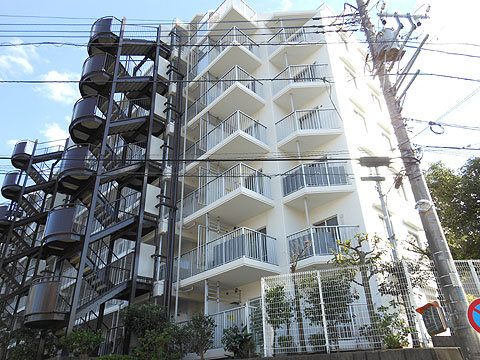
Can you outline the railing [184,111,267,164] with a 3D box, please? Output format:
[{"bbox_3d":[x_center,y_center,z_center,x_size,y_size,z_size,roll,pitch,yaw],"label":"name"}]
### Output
[{"bbox_3d":[-0.817,-1.487,17.139,1.890,1.080,4.500,21,-36,-36],"label":"railing"}]

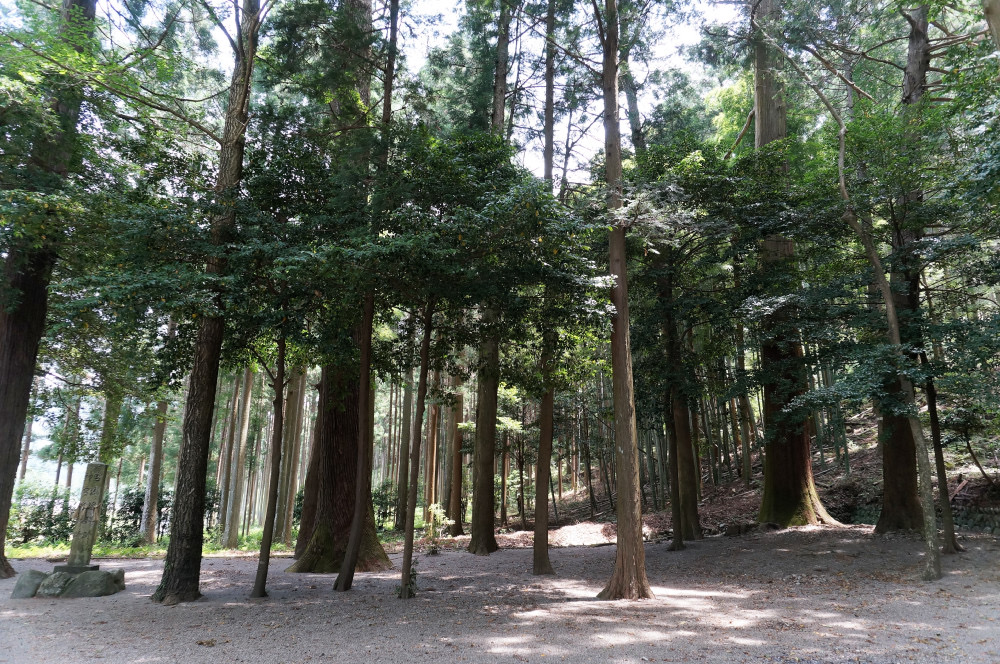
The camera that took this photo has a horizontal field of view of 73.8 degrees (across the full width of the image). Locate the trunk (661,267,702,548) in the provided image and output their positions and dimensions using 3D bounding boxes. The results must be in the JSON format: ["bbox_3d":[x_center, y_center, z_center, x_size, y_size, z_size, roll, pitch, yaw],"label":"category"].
[{"bbox_3d":[4.223,1.622,15.791,0.573,6.317,0.573,-4,-12,15],"label":"trunk"}]

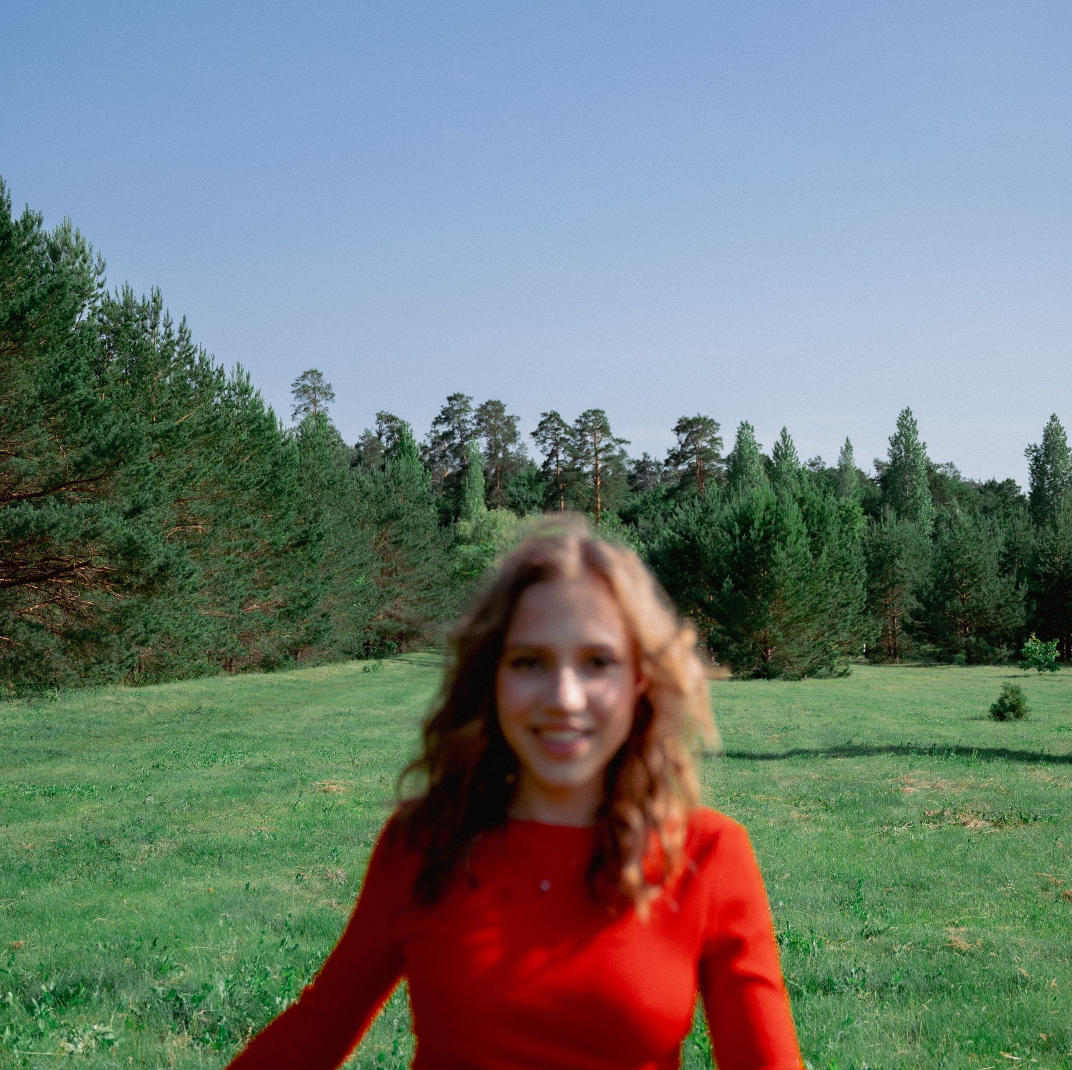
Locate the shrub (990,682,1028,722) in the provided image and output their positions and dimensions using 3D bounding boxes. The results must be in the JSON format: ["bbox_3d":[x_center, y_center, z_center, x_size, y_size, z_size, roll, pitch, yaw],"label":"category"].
[{"bbox_3d":[7.460,2.620,31.000,0.620,0.630,0.600,0,-3,0],"label":"shrub"}]

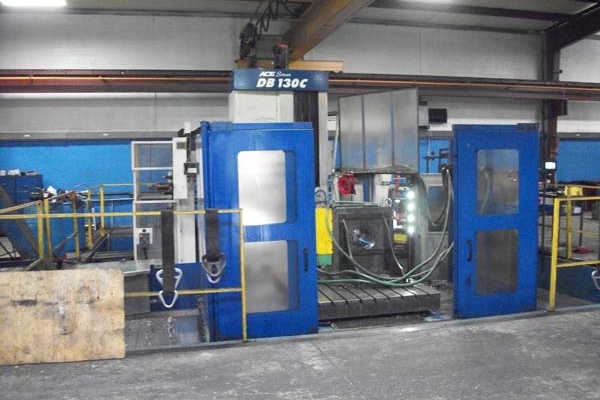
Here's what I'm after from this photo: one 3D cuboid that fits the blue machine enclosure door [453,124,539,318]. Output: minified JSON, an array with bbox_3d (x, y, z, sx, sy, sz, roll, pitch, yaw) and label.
[{"bbox_3d":[1.889,0.197,5.413,0.891,1.848,0.120,-2,5,-12],"label":"blue machine enclosure door"}]

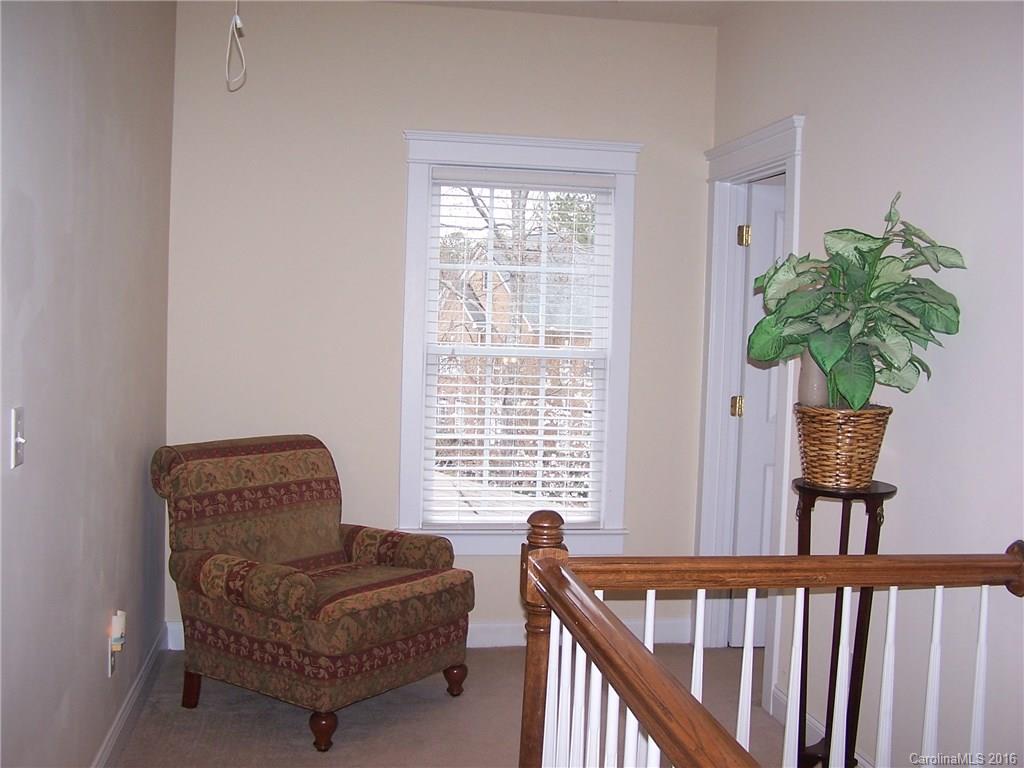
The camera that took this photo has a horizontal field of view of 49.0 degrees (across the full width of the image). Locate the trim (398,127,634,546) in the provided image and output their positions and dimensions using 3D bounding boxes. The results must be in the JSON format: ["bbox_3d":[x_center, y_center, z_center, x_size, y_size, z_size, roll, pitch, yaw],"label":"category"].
[{"bbox_3d":[0.030,-0.149,4.790,1.026,1.782,0.065,1,3,-10],"label":"trim"}]

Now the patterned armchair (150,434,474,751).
[{"bbox_3d":[-0.727,0.693,4.151,0.900,0.925,0.830,4,4,35],"label":"patterned armchair"}]

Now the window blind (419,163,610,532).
[{"bbox_3d":[0.033,-0.139,4.842,0.795,1.542,0.055,1,3,-10],"label":"window blind"}]

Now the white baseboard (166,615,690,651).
[{"bbox_3d":[-0.314,1.073,4.822,2.262,0.116,0.020,1,3,-10],"label":"white baseboard"}]

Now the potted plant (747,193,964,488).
[{"bbox_3d":[0.884,-0.100,2.986,0.560,0.780,0.480,1,3,-10],"label":"potted plant"}]

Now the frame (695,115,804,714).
[{"bbox_3d":[0.952,0.111,4.466,0.165,2.161,0.924,1,3,-10],"label":"frame"}]

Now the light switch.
[{"bbox_3d":[-1.004,0.109,2.295,0.018,0.116,0.074,1,3,-10],"label":"light switch"}]

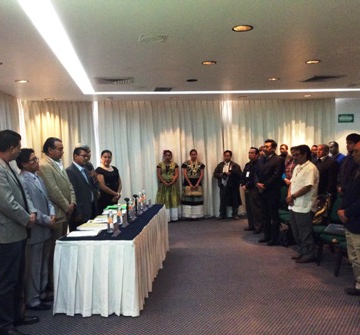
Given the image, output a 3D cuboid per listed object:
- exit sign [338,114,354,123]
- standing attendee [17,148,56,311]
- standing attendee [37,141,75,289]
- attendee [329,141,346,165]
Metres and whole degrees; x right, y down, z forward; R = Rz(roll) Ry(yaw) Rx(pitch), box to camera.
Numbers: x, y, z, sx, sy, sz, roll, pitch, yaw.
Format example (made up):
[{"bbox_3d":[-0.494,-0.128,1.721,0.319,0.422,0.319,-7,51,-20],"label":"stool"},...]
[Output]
[{"bbox_3d":[3.866,-1.133,9.605,0.380,0.200,0.050,-2,3,-8],"label":"exit sign"},{"bbox_3d":[-1.464,0.640,4.314,0.400,1.620,0.490,0,4,16],"label":"standing attendee"},{"bbox_3d":[-1.372,0.552,4.659,0.400,1.750,0.520,0,4,22],"label":"standing attendee"},{"bbox_3d":[2.987,0.307,7.837,0.360,1.640,0.500,-3,4,-22],"label":"attendee"}]

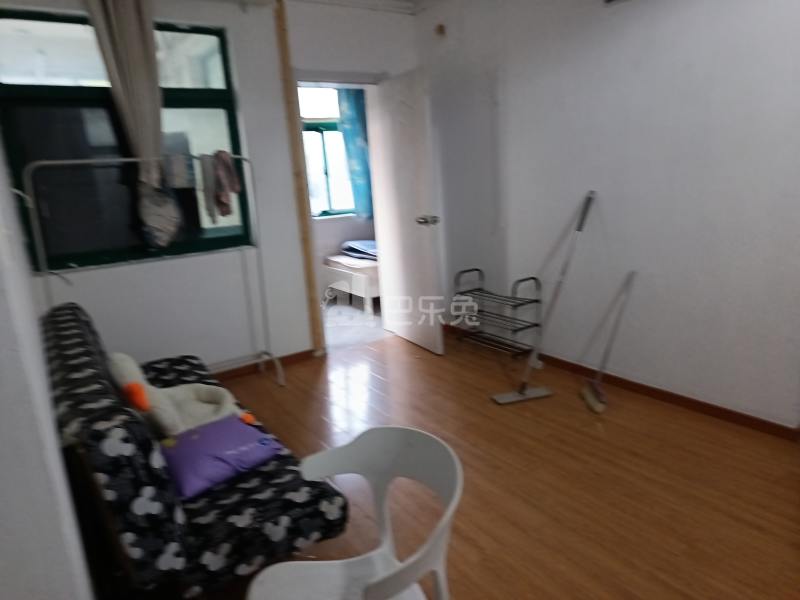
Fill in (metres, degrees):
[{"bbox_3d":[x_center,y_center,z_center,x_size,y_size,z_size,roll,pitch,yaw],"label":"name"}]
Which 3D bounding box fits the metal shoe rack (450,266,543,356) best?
[{"bbox_3d":[0.666,0.113,3.861,0.230,0.573,0.615,-11,14,-30],"label":"metal shoe rack"}]

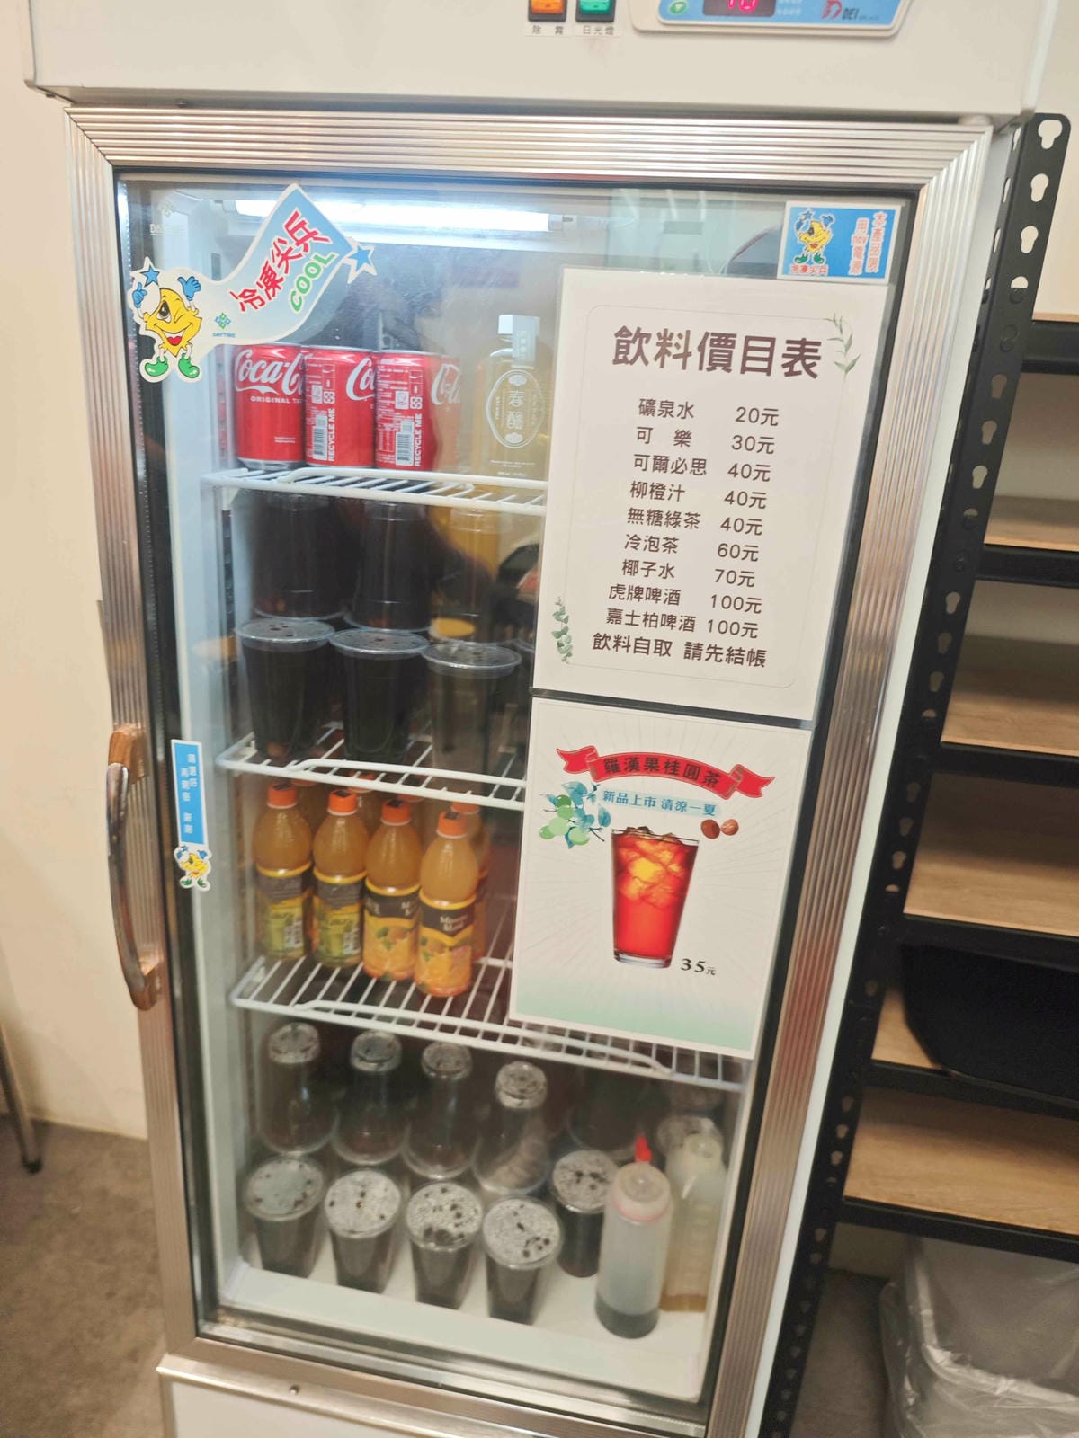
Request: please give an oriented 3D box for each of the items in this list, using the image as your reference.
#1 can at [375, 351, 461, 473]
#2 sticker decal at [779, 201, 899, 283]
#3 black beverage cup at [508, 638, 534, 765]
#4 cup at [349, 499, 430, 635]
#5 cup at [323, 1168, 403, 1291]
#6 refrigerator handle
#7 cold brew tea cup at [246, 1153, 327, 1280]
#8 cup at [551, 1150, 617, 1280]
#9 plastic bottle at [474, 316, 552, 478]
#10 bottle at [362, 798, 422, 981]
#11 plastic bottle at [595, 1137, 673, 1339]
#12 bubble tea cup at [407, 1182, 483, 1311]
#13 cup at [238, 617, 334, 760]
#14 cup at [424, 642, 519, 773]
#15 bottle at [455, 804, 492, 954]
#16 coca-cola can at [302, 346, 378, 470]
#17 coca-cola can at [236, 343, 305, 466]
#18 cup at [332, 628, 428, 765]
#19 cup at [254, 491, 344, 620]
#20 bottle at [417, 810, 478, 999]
[{"bbox_3d":[-0.122,-0.288,0.908,0.066,0.115,0.066,7,19,7],"label":"can"},{"bbox_3d":[0.192,-0.306,0.615,0.070,0.046,0.002,6,19,8],"label":"sticker decal"},{"bbox_3d":[0.015,-0.015,0.965,0.093,0.127,0.093,3,18,-1],"label":"black beverage cup"},{"bbox_3d":[-0.158,-0.163,1.002,0.097,0.122,0.097,4,19,-1],"label":"cup"},{"bbox_3d":[-0.215,0.636,1.162,0.097,0.122,0.097,4,19,-1],"label":"cup"},{"bbox_3d":[-0.351,0.136,0.829,0.022,0.252,0.043,7,19,8],"label":"refrigerator handle"},{"bbox_3d":[-0.311,0.625,1.173,0.093,0.127,0.093,3,18,-1],"label":"cold brew tea cup"},{"bbox_3d":[0.059,0.628,1.198,0.097,0.124,0.097,3,19,-1],"label":"cup"},{"bbox_3d":[-0.022,-0.281,0.854,0.070,0.143,0.068,3,18,-2],"label":"plastic bottle"},{"bbox_3d":[-0.162,0.185,1.060,0.063,0.205,0.063,3,19,-1],"label":"bottle"},{"bbox_3d":[0.115,0.590,1.112,0.072,0.258,0.072,7,19,8],"label":"plastic bottle"},{"bbox_3d":[-0.115,0.638,1.135,0.097,0.124,0.097,3,19,-1],"label":"bubble tea cup"},{"bbox_3d":[-0.250,-0.027,0.953,0.093,0.127,0.093,3,18,-1],"label":"cup"},{"bbox_3d":[-0.070,-0.005,0.950,0.097,0.122,0.097,4,19,-1],"label":"cup"},{"bbox_3d":[-0.087,0.179,1.094,0.064,0.211,0.064,7,19,7],"label":"bottle"},{"bbox_3d":[-0.179,-0.282,0.869,0.066,0.115,0.066,0,19,-12],"label":"coca-cola can"},{"bbox_3d":[-0.261,-0.302,0.927,0.066,0.115,0.066,7,19,7],"label":"coca-cola can"},{"bbox_3d":[-0.158,-0.016,0.941,0.097,0.124,0.097,3,19,-1],"label":"cup"},{"bbox_3d":[-0.253,-0.177,1.007,0.097,0.124,0.097,3,19,-1],"label":"cup"},{"bbox_3d":[-0.097,0.197,1.038,0.064,0.211,0.064,7,19,7],"label":"bottle"}]

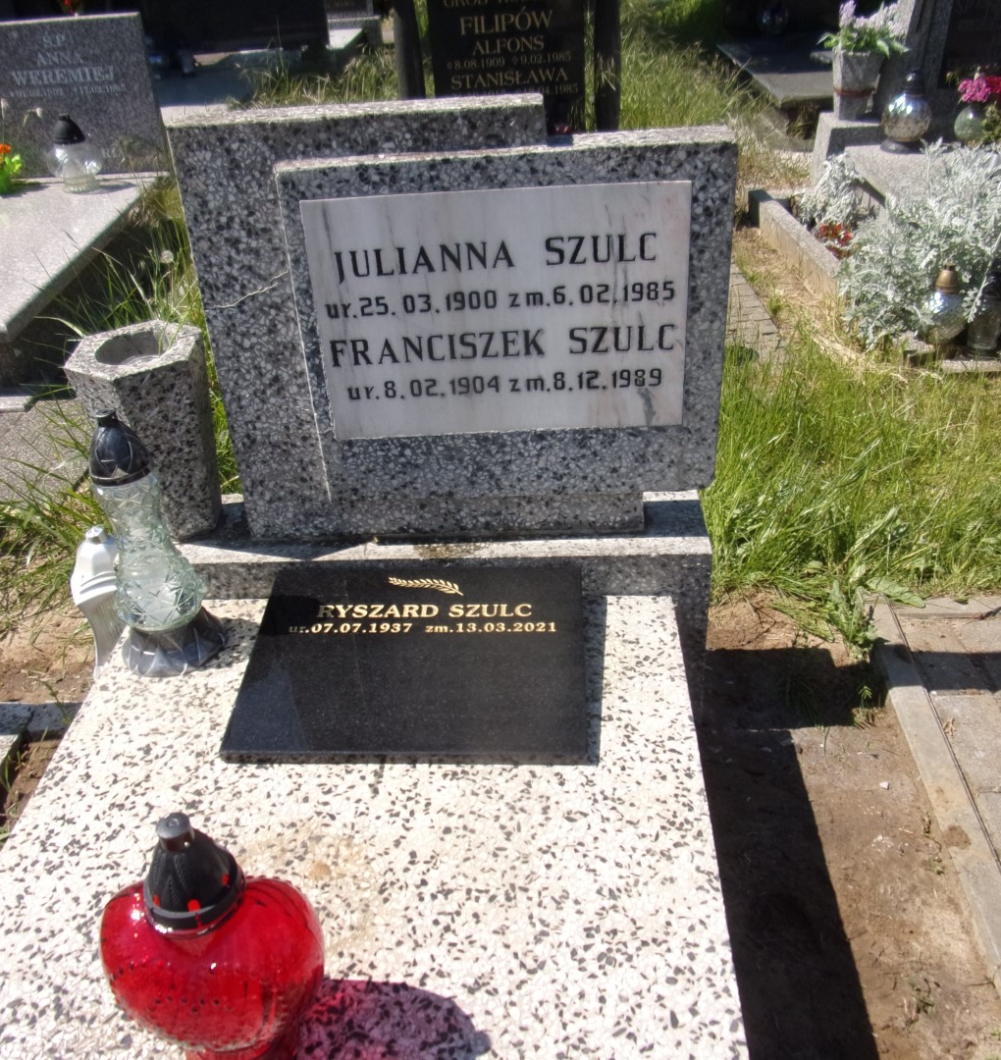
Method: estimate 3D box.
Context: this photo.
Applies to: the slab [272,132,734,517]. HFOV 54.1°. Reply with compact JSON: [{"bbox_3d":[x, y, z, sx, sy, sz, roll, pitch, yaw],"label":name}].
[{"bbox_3d":[0.019,-0.269,1.312,0.534,0.456,0.135,-2,30,2],"label":"slab"}]

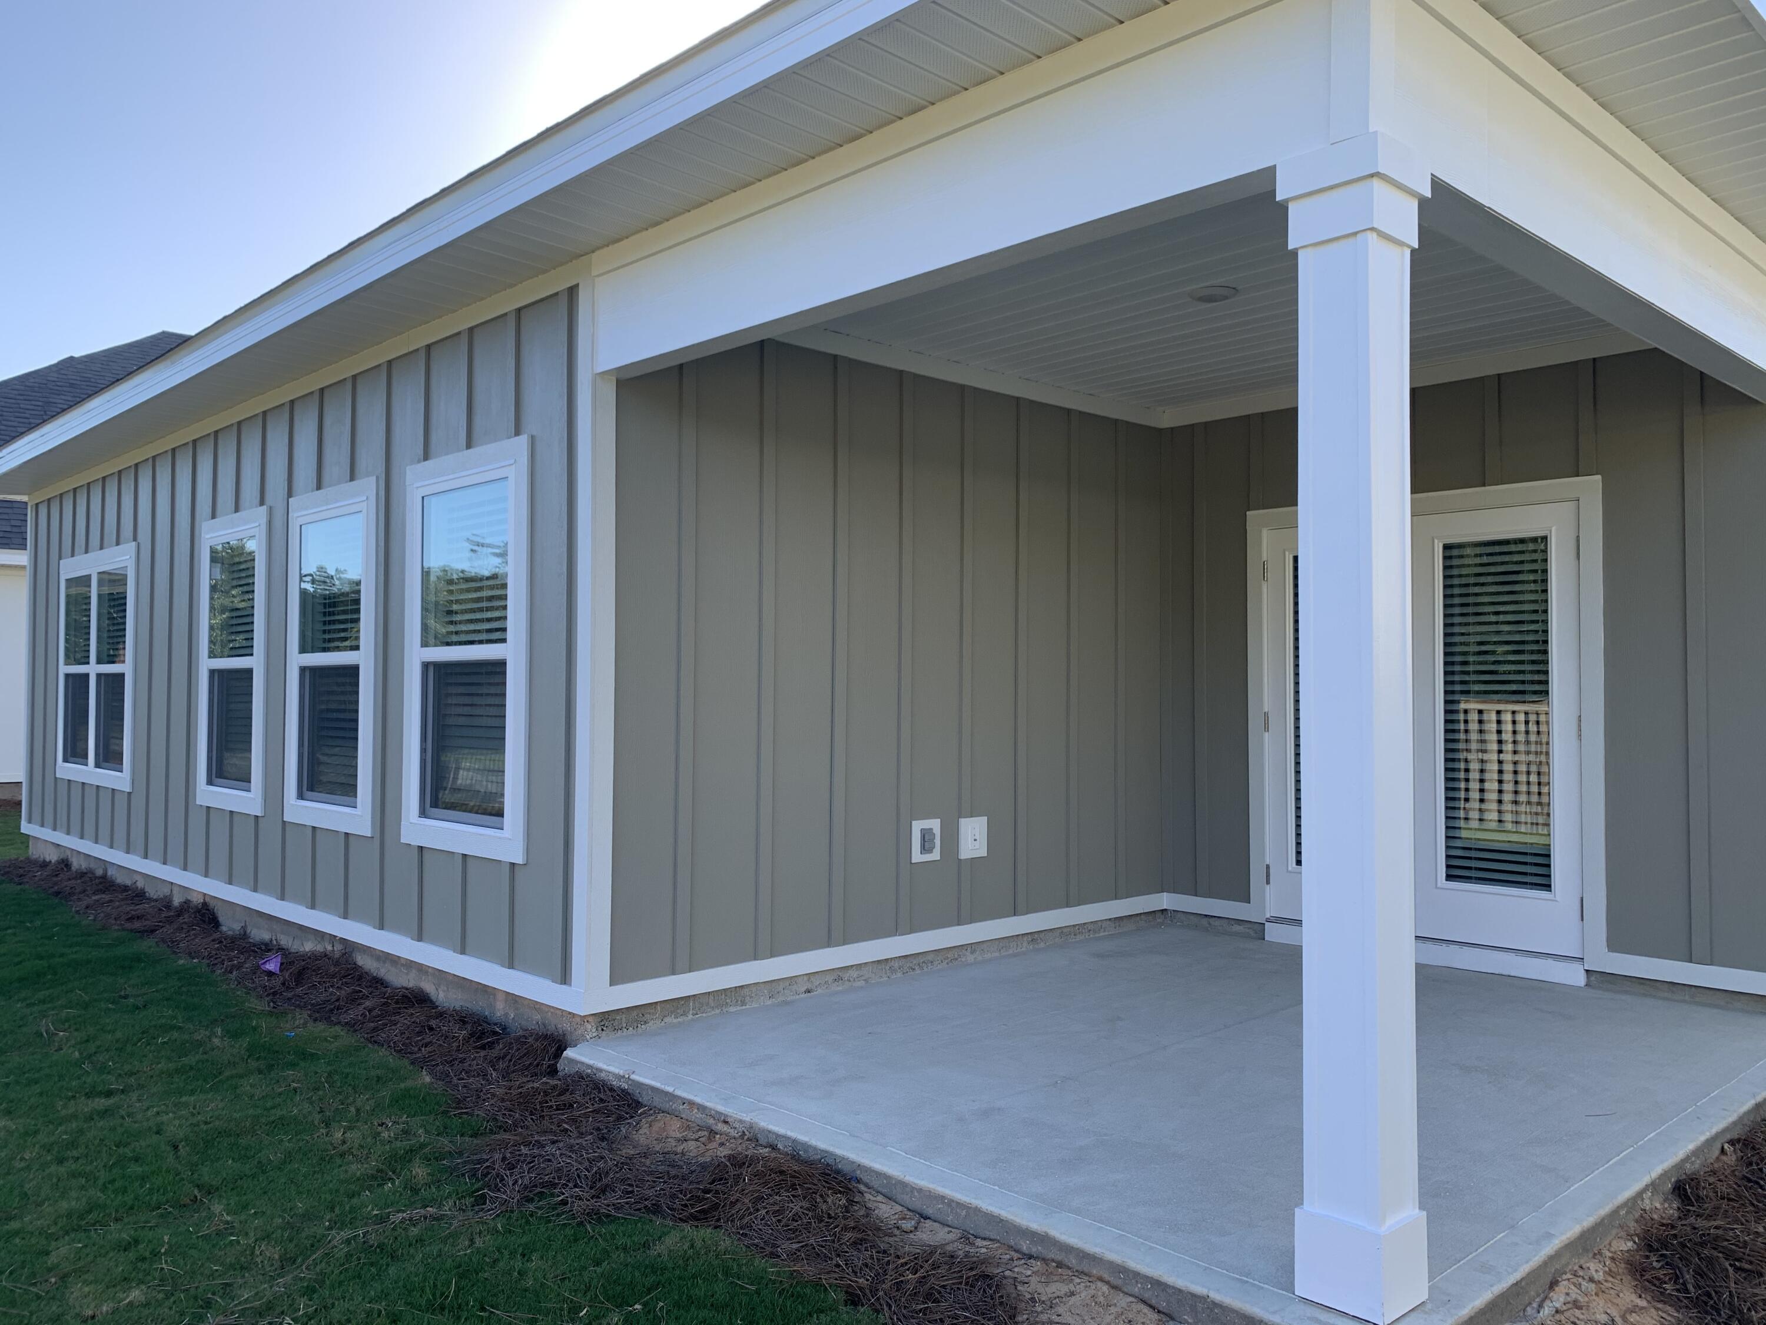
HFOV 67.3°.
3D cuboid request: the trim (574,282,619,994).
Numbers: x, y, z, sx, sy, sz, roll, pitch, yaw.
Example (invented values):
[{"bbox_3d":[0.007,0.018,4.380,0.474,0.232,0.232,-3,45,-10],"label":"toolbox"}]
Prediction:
[{"bbox_3d":[-1.077,-0.105,4.957,0.108,2.635,0.090,1,-2,-44],"label":"trim"}]

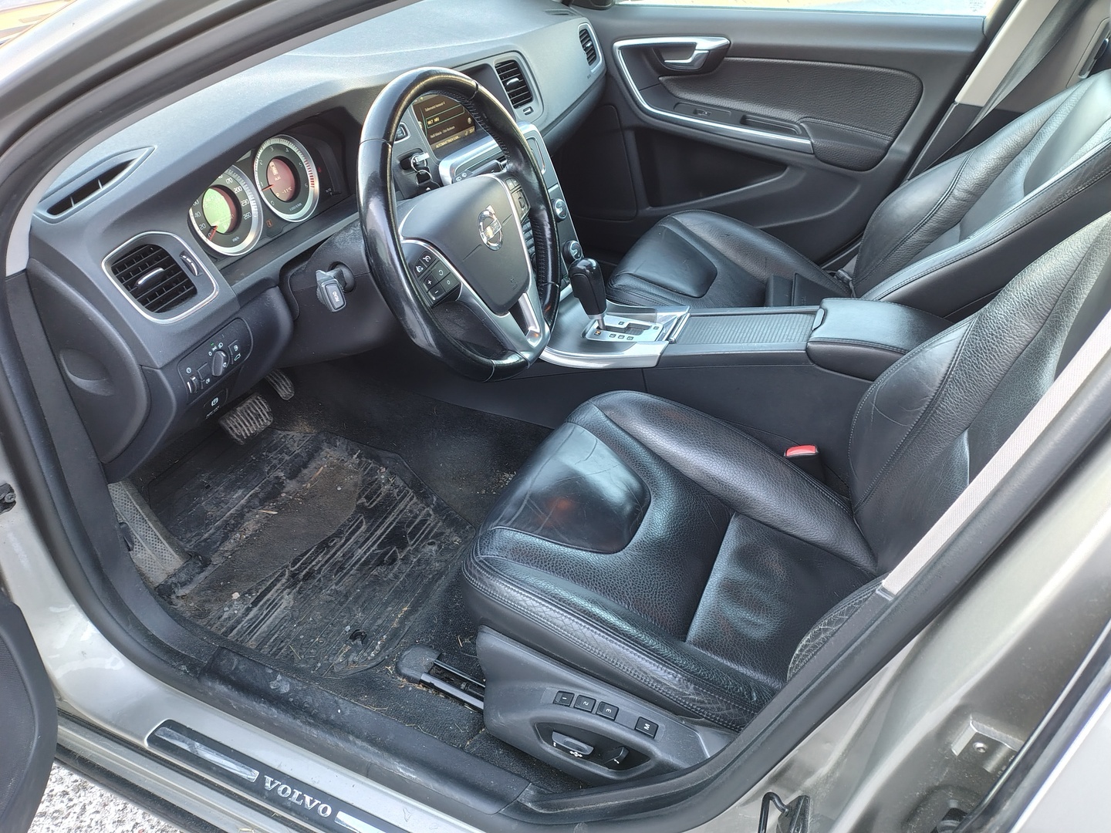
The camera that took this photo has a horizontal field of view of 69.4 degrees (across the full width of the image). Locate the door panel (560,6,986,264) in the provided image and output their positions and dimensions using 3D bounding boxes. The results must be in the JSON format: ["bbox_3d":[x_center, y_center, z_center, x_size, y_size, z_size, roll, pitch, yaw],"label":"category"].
[{"bbox_3d":[0.409,-0.646,1.842,0.900,0.580,0.150,15,41,18],"label":"door panel"}]

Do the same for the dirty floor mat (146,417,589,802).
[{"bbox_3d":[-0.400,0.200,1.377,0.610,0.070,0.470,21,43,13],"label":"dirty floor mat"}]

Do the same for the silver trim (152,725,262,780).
[{"bbox_3d":[-0.476,0.460,1.094,0.172,0.005,0.015,15,41,18],"label":"silver trim"}]

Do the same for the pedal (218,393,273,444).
[{"bbox_3d":[-0.542,0.006,1.396,0.025,0.056,0.085,-18,25,37],"label":"pedal"}]

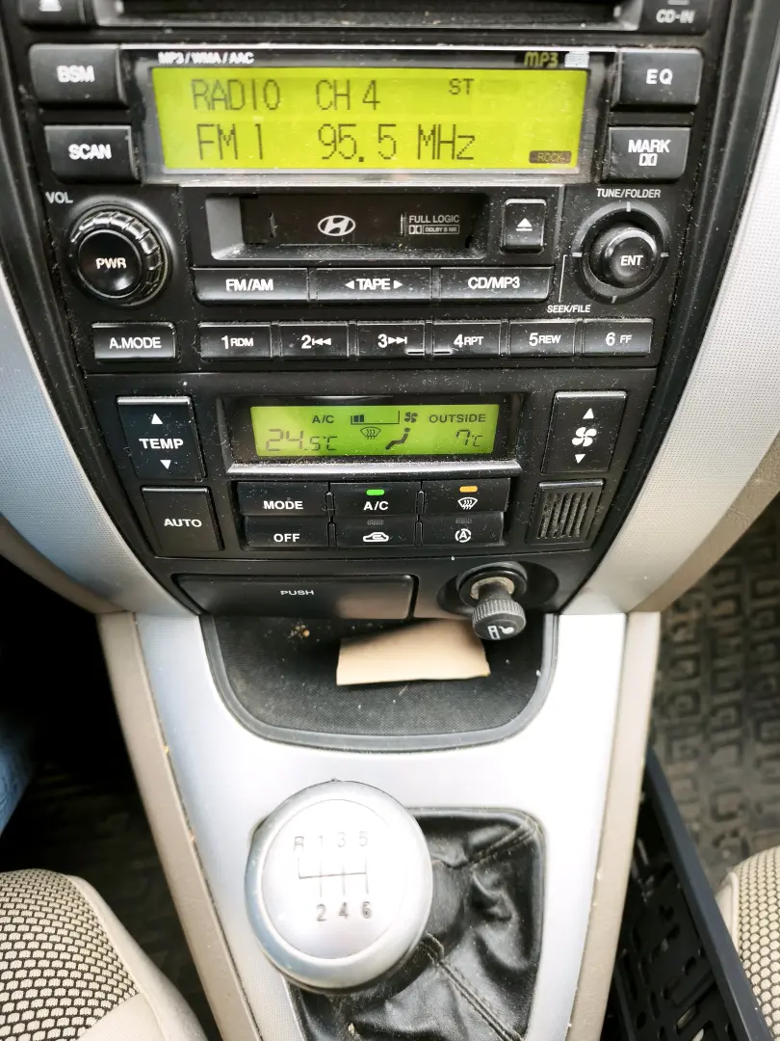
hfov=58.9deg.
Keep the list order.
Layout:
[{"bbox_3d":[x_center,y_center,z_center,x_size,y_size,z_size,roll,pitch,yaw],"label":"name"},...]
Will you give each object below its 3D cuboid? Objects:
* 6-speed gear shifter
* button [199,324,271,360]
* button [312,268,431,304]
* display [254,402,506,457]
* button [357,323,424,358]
[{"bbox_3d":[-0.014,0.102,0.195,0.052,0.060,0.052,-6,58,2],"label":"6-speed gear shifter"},{"bbox_3d":[-0.050,-0.059,0.223,0.022,0.011,0.008,-1,32,-2],"label":"button"},{"bbox_3d":[-0.006,-0.074,0.214,0.036,0.011,0.008,-1,31,-2],"label":"button"},{"bbox_3d":[-0.005,-0.034,0.247,0.087,0.021,0.008,-1,37,-2],"label":"display"},{"bbox_3d":[0.000,-0.059,0.223,0.022,0.011,0.008,-1,32,-2],"label":"button"}]

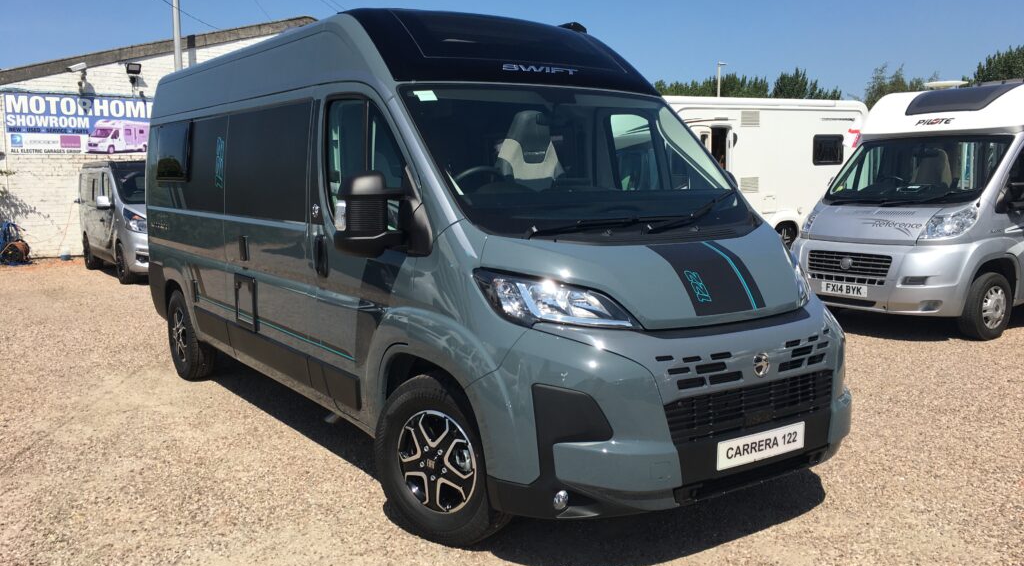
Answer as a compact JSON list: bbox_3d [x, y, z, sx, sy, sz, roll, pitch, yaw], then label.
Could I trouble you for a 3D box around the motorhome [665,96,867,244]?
[{"bbox_3d":[2.971,-1.774,14.926,7.000,2.800,2.300,-7,10,-33],"label":"motorhome"}]

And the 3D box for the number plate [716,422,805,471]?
[{"bbox_3d":[0.995,0.642,3.398,0.520,0.111,0.015,-4,7,-35],"label":"number plate"}]

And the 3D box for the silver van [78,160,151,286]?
[{"bbox_3d":[-6.500,-1.185,15.610,1.960,2.010,5.000,-5,9,-35],"label":"silver van"}]

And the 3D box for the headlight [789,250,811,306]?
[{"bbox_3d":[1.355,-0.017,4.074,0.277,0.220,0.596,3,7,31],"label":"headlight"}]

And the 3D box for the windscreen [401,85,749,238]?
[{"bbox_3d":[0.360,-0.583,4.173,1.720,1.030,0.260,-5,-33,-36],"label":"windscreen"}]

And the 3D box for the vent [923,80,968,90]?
[{"bbox_3d":[5.060,-2.300,9.991,0.400,0.095,0.400,-4,8,-32],"label":"vent"}]

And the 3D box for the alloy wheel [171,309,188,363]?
[{"bbox_3d":[-2.621,0.418,6.946,0.160,0.440,0.440,-4,7,-35],"label":"alloy wheel"}]

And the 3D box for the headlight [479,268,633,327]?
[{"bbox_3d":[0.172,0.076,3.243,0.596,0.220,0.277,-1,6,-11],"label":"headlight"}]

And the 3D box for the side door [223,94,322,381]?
[{"bbox_3d":[-1.431,-0.254,5.060,0.130,1.540,1.370,-5,9,-36],"label":"side door"}]

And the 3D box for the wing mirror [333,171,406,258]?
[{"bbox_3d":[-0.586,-0.280,3.559,0.250,0.355,0.180,-4,7,-35],"label":"wing mirror"}]

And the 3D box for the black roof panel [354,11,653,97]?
[{"bbox_3d":[-0.078,-1.284,4.704,1.660,0.500,1.050,-5,9,-36],"label":"black roof panel"}]

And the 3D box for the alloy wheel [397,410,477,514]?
[{"bbox_3d":[-0.276,0.748,3.672,0.440,0.440,0.160,4,8,38],"label":"alloy wheel"}]

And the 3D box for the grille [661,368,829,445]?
[{"bbox_3d":[0.975,0.484,3.430,1.020,0.200,0.130,-5,9,-36],"label":"grille"}]

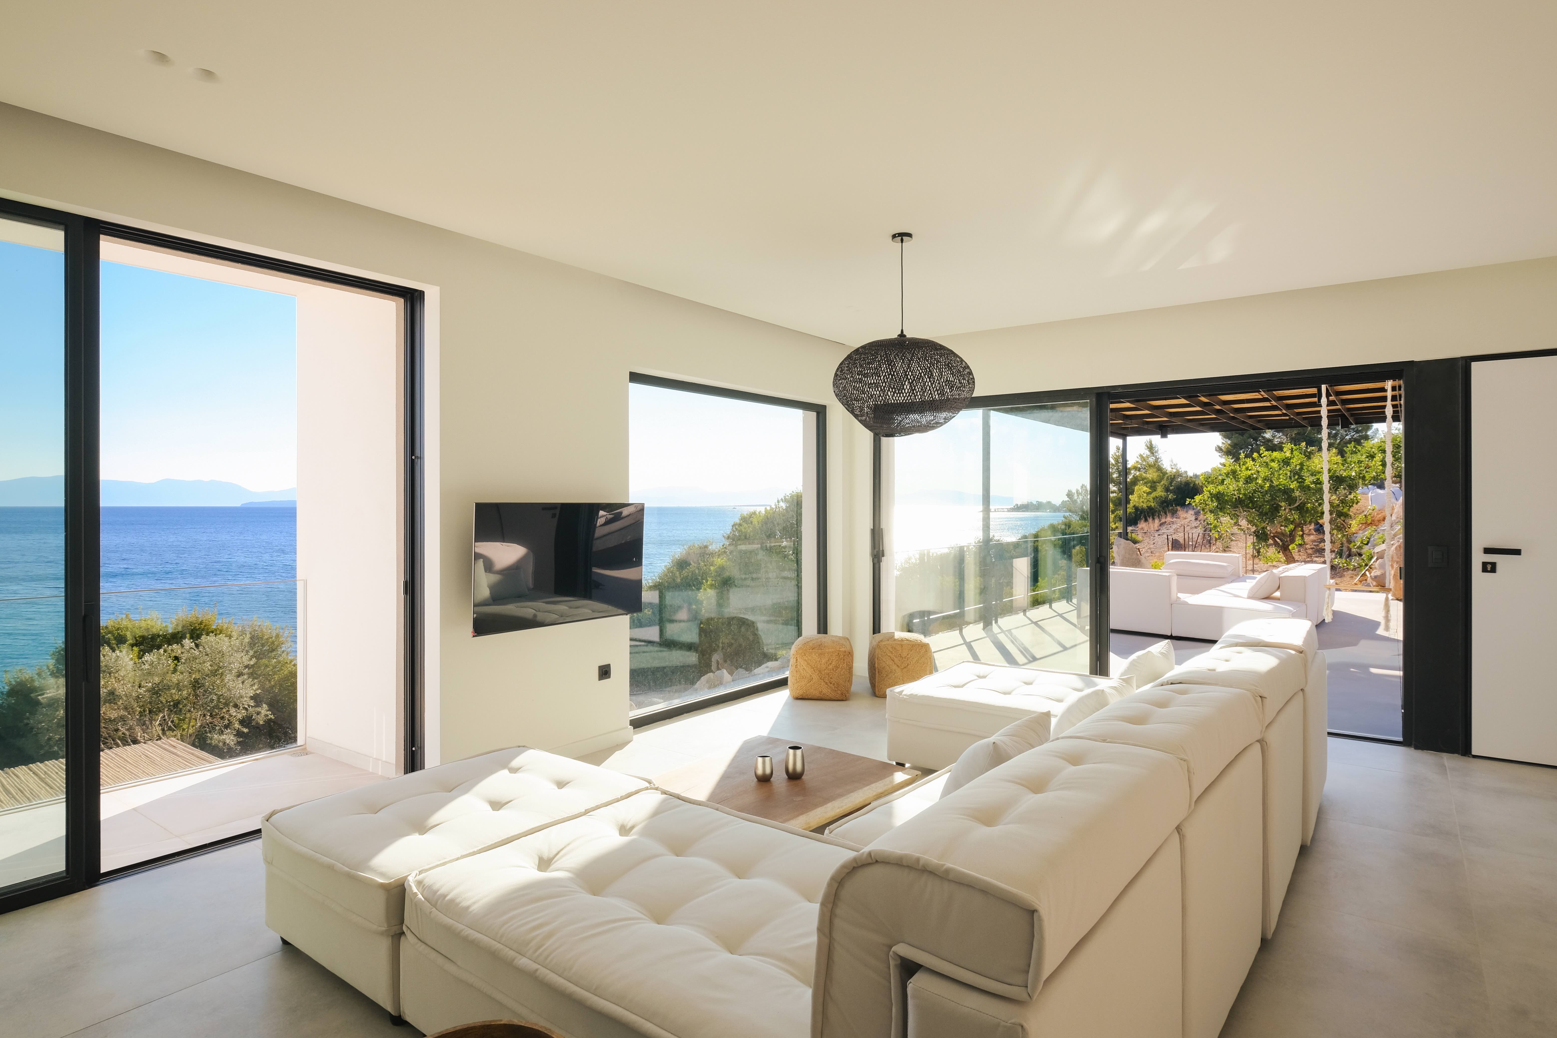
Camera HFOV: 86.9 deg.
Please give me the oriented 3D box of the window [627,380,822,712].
[{"bbox_3d":[-0.304,0.186,5.888,0.100,2.200,2.231,1,1,37],"label":"window"}]

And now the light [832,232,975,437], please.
[{"bbox_3d":[0.607,-0.892,3.996,0.684,0.966,0.684,0,1,0],"label":"light"}]

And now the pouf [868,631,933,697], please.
[{"bbox_3d":[0.899,1.080,6.148,0.450,0.425,0.440,0,1,4],"label":"pouf"}]

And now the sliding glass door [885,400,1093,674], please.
[{"bbox_3d":[1.526,0.195,6.282,1.761,2.170,0.100,1,1,36],"label":"sliding glass door"}]

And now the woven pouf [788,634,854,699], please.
[{"bbox_3d":[0.330,1.078,6.087,0.450,0.430,0.440,0,1,8],"label":"woven pouf"}]

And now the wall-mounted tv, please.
[{"bbox_3d":[-1.145,0.234,4.381,0.060,0.642,1.100,3,3,37],"label":"wall-mounted tv"}]

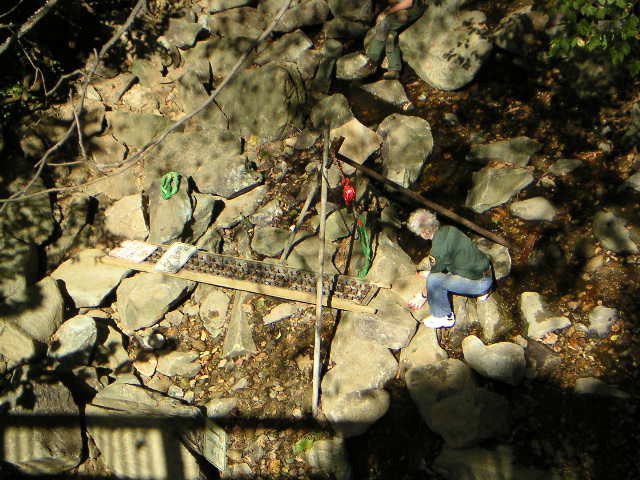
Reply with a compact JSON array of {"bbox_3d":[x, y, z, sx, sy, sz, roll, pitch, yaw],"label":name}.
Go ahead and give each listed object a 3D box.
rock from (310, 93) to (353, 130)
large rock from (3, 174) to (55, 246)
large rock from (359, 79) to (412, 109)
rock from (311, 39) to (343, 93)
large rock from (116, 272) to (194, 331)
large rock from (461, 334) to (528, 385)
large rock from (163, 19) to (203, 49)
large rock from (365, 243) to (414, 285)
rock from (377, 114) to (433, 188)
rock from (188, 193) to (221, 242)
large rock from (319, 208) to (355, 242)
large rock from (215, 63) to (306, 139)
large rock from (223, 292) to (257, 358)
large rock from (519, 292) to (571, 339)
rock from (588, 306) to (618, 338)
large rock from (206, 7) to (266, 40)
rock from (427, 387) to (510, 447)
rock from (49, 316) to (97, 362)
[{"bbox_3d":[0.109,-1.214,12.400,0.385,0.230,0.320,0,40,0],"label":"rock"},{"bbox_3d":[-2.487,-0.260,11.200,0.430,0.400,0.440,0,40,0],"label":"large rock"},{"bbox_3d":[0.690,-1.541,13.800,0.559,0.195,0.325,0,41,0],"label":"large rock"},{"bbox_3d":[0.079,-1.870,14.100,0.378,0.416,0.490,0,41,0],"label":"rock"},{"bbox_3d":[-1.365,0.507,10.886,0.620,0.280,0.440,-8,42,-9],"label":"large rock"},{"bbox_3d":[1.445,0.998,10.868,0.530,0.265,0.441,0,40,0],"label":"large rock"},{"bbox_3d":[-1.451,-2.195,13.951,0.440,0.200,0.280,-7,41,-8],"label":"large rock"},{"bbox_3d":[0.617,0.209,11.653,0.444,0.247,0.379,0,40,0],"label":"large rock"},{"bbox_3d":[0.797,-0.834,12.374,0.530,0.480,0.580,0,42,0],"label":"rock"},{"bbox_3d":[-1.007,-0.196,11.441,0.280,0.340,0.320,0,42,0],"label":"rock"},{"bbox_3d":[0.144,-0.126,11.439,0.320,0.240,0.270,0,42,0],"label":"large rock"},{"bbox_3d":[-0.581,-1.380,12.944,0.920,0.420,0.750,0,41,0],"label":"large rock"},{"bbox_3d":[-0.644,0.684,10.500,0.264,0.180,0.580,0,40,0],"label":"large rock"},{"bbox_3d":[1.888,0.635,11.041,0.450,0.220,0.420,0,42,0],"label":"large rock"},{"bbox_3d":[2.373,0.682,10.989,0.270,0.190,0.280,0,42,0],"label":"rock"},{"bbox_3d":[-0.899,-2.331,14.135,0.646,0.261,0.401,0,40,0],"label":"large rock"},{"bbox_3d":[1.183,1.404,10.384,0.649,0.297,0.495,0,40,0],"label":"rock"},{"bbox_3d":[-1.986,0.792,10.581,0.400,0.250,0.300,-21,45,-22],"label":"rock"}]

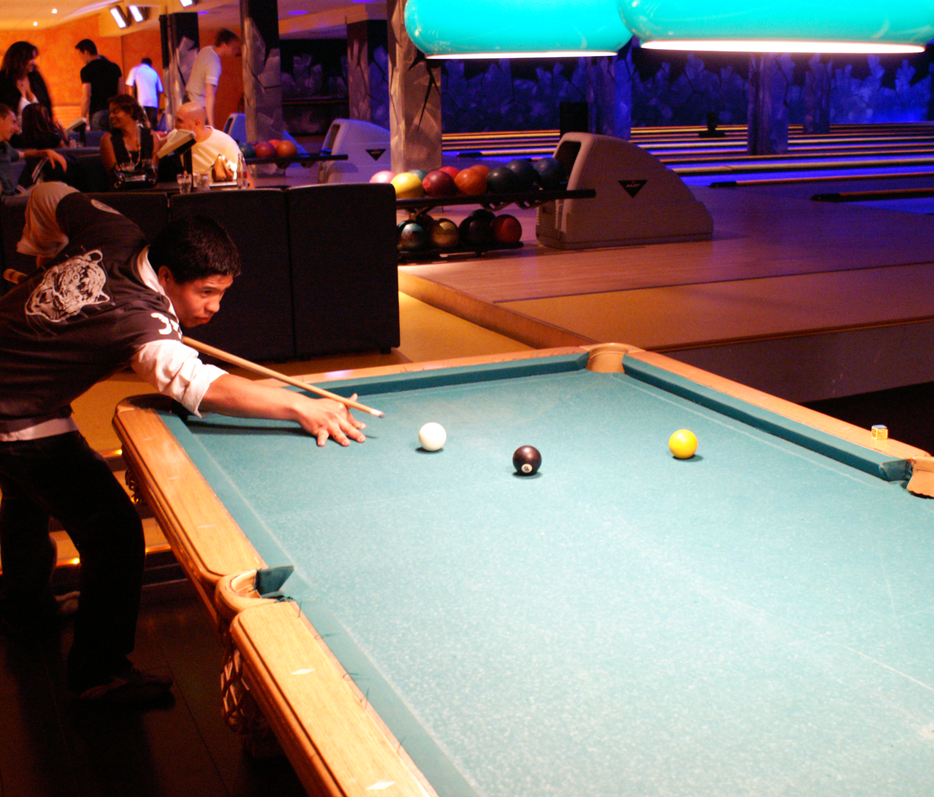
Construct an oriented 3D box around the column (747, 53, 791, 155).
[{"bbox_3d":[4.679,-4.898,18.600,0.400,2.250,0.450,-7,16,-23],"label":"column"}]

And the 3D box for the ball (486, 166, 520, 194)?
[{"bbox_3d":[0.240,-1.431,7.980,0.216,0.216,0.216,0,15,0],"label":"ball"}]

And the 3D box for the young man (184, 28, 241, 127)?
[{"bbox_3d":[-2.718,-3.052,12.800,0.620,1.730,0.500,-4,15,-12],"label":"young man"}]

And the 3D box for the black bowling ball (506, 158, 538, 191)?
[{"bbox_3d":[0.364,-1.503,8.100,0.216,0.216,0.216,-1,15,0],"label":"black bowling ball"}]

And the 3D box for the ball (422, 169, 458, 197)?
[{"bbox_3d":[-0.182,-1.352,7.710,0.216,0.216,0.216,-1,15,0],"label":"ball"}]

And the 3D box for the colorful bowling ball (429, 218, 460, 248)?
[{"bbox_3d":[-0.151,-1.092,7.950,0.216,0.216,0.216,-1,15,0],"label":"colorful bowling ball"}]

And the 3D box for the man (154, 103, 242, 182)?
[{"bbox_3d":[-1.672,-1.284,7.583,0.600,1.136,0.750,0,15,3],"label":"man"}]

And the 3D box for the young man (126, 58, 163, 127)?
[{"bbox_3d":[-5.516,-5.013,20.500,0.580,1.620,0.420,3,15,15],"label":"young man"}]

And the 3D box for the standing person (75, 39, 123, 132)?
[{"bbox_3d":[-3.894,-2.909,12.700,0.520,1.750,0.380,-6,16,-21],"label":"standing person"}]

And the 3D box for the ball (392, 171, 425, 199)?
[{"bbox_3d":[-0.386,-1.327,7.630,0.216,0.216,0.216,-1,15,0],"label":"ball"}]

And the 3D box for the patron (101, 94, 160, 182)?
[{"bbox_3d":[-2.102,-1.321,7.637,0.500,1.192,0.750,-7,16,-21],"label":"patron"}]

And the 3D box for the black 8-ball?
[{"bbox_3d":[0.118,0.121,2.357,0.057,0.057,0.057,-1,15,0],"label":"black 8-ball"}]

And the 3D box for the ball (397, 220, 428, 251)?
[{"bbox_3d":[-0.363,-1.074,7.880,0.216,0.216,0.216,-1,15,0],"label":"ball"}]

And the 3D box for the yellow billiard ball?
[{"bbox_3d":[0.440,0.092,2.437,0.057,0.057,0.057,-1,15,0],"label":"yellow billiard ball"}]

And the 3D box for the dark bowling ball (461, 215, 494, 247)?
[{"bbox_3d":[0.050,-1.116,8.030,0.216,0.216,0.216,-1,15,0],"label":"dark bowling ball"}]

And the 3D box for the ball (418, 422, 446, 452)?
[{"bbox_3d":[-0.072,0.079,2.487,0.057,0.057,0.057,-1,15,0],"label":"ball"}]

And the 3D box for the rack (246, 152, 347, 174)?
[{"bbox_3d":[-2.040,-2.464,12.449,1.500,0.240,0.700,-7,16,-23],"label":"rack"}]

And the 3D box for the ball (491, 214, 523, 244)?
[{"bbox_3d":[0.266,-1.133,8.130,0.216,0.216,0.216,0,15,0],"label":"ball"}]

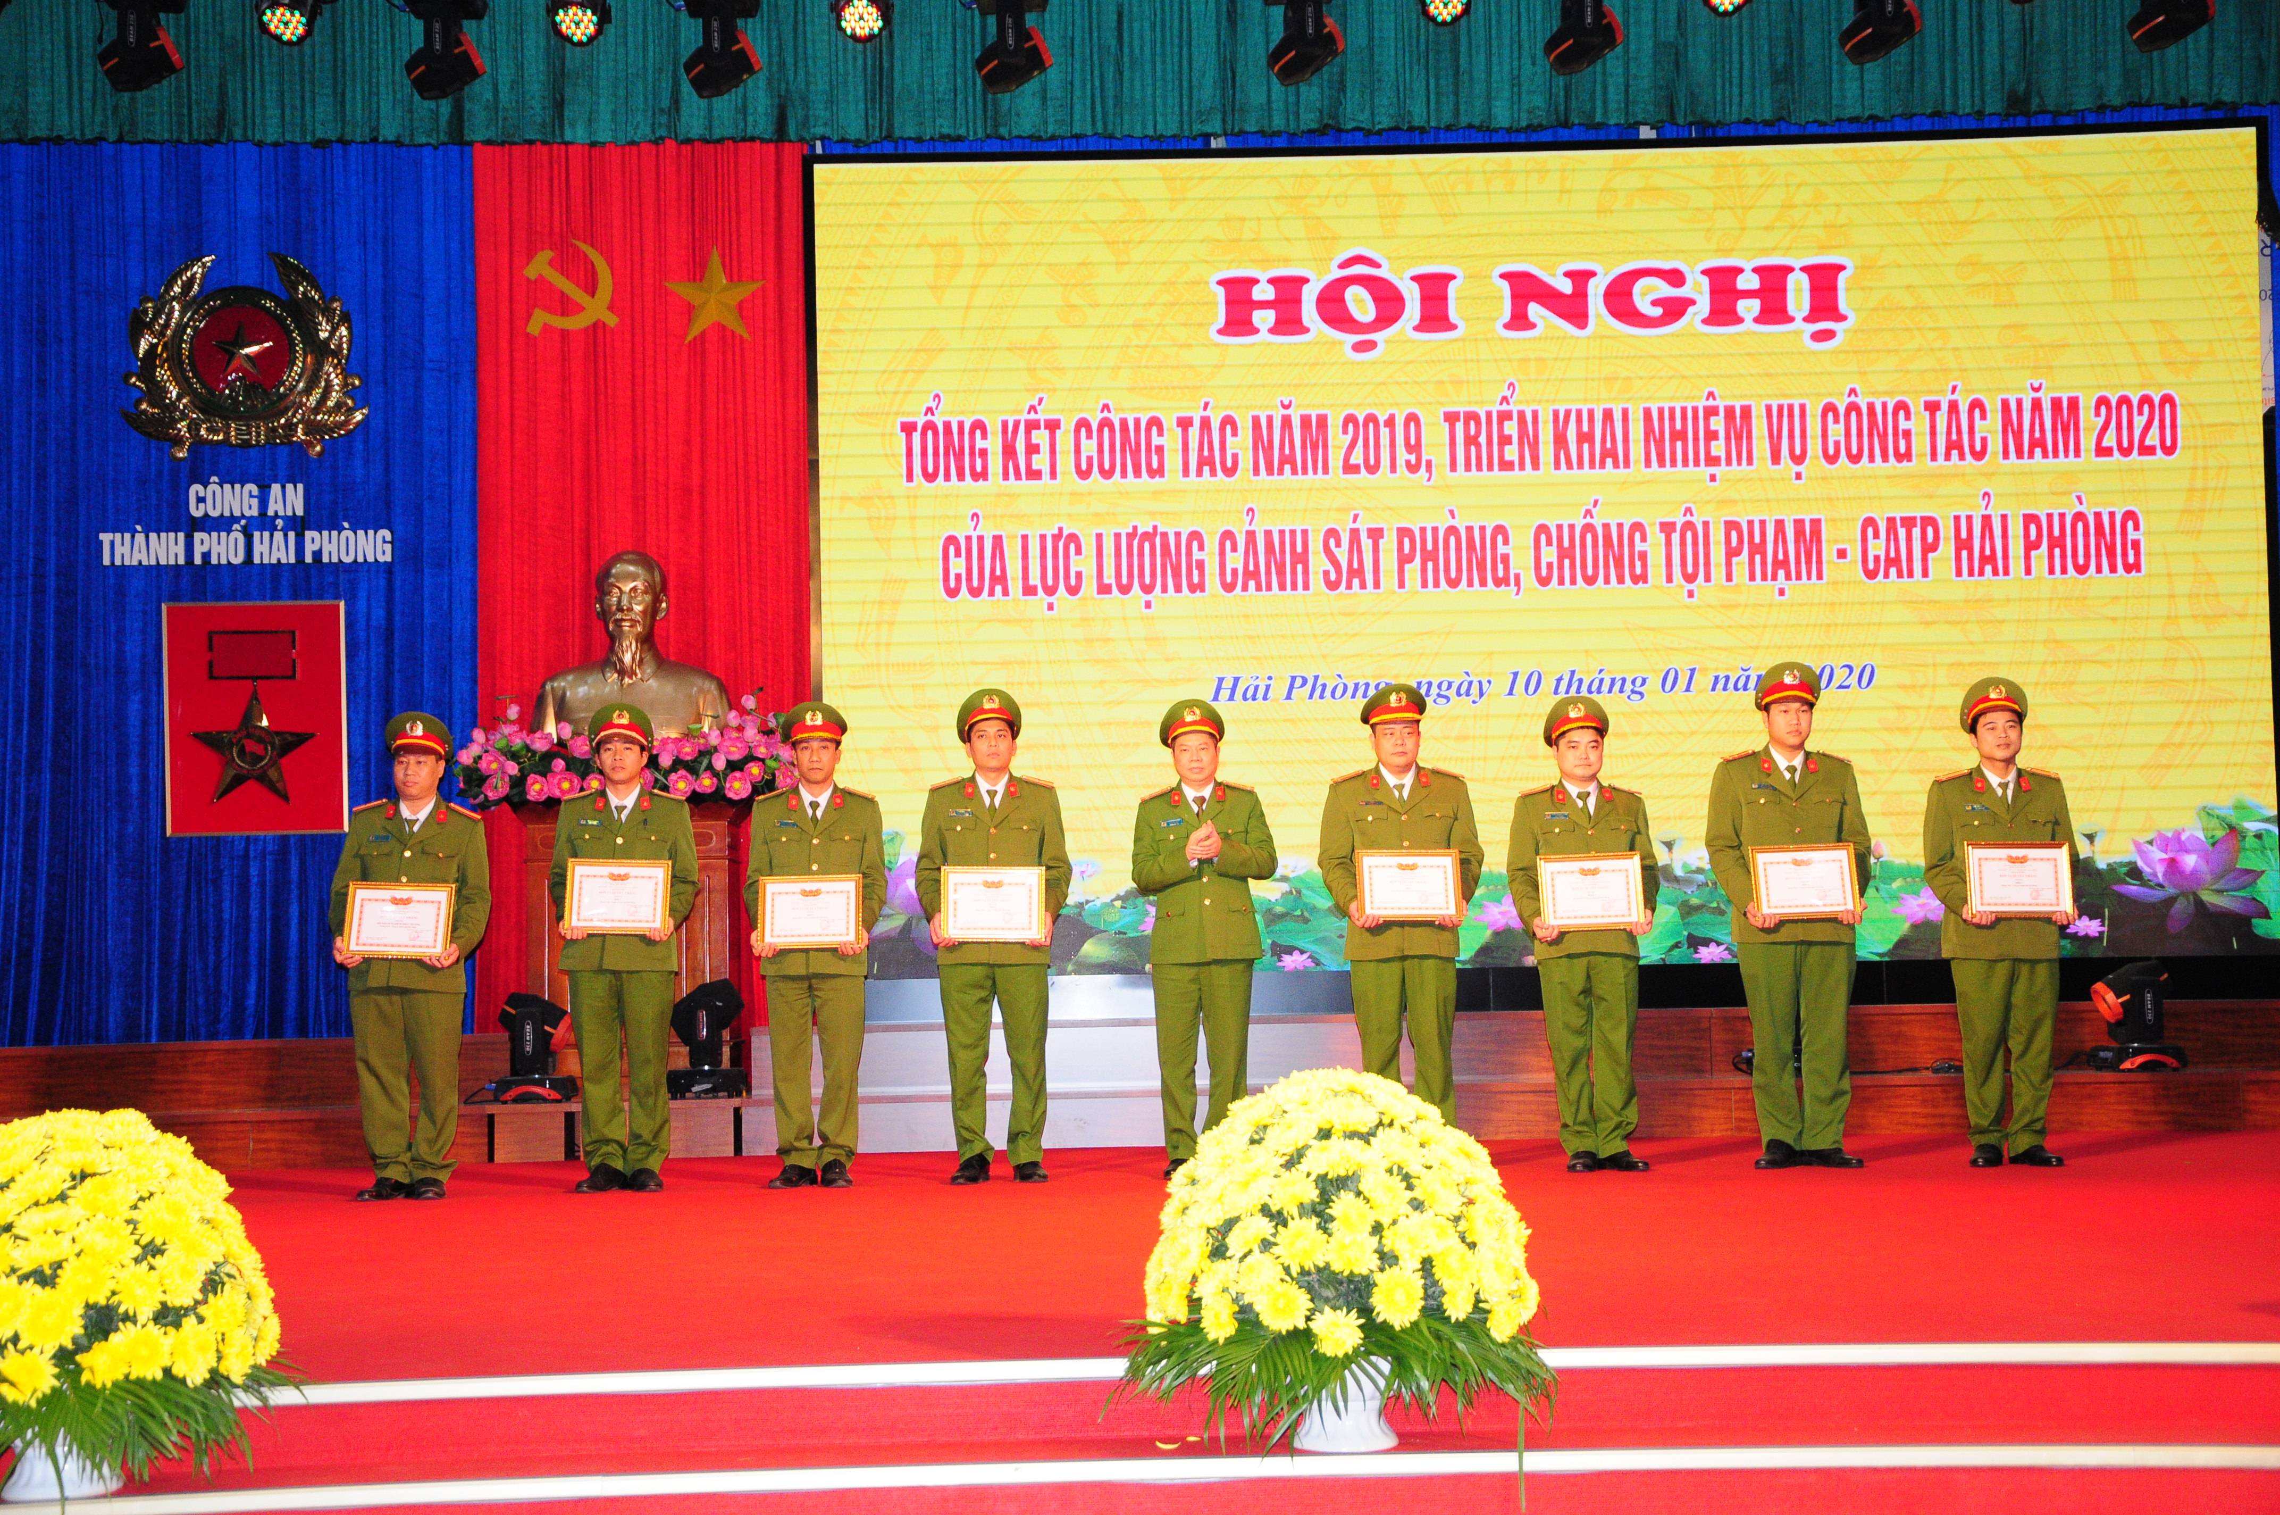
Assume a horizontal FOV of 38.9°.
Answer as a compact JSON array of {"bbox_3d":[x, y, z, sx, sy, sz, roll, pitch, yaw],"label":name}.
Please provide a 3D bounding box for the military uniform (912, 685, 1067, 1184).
[{"bbox_3d":[-0.535,0.646,11.750,0.571,1.791,0.390,-1,-1,0],"label":"military uniform"}]

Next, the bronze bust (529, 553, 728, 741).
[{"bbox_3d":[-2.109,-0.429,13.400,0.836,0.851,0.440,-1,-1,0],"label":"bronze bust"}]

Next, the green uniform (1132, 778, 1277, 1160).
[{"bbox_3d":[0.238,0.768,11.800,0.504,1.377,0.380,-1,0,2],"label":"green uniform"}]

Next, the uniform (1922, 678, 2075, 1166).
[{"bbox_3d":[3.142,0.599,11.800,0.484,1.765,0.400,-1,0,0],"label":"uniform"}]

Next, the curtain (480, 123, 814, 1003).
[{"bbox_3d":[-2.038,-0.694,13.200,1.302,3.600,0.150,-1,0,0],"label":"curtain"}]

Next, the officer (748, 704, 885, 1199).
[{"bbox_3d":[-1.184,0.676,11.800,0.474,1.738,0.400,-1,0,-3],"label":"officer"}]

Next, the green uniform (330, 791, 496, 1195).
[{"bbox_3d":[-2.649,0.837,11.700,0.588,1.421,0.370,-1,-1,7],"label":"green uniform"}]

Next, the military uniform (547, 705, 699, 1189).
[{"bbox_3d":[-1.891,0.689,11.800,0.507,1.750,0.400,-1,0,-2],"label":"military uniform"}]

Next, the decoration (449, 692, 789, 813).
[{"bbox_3d":[-2.033,-0.024,12.850,1.352,0.453,0.420,-1,0,0],"label":"decoration"}]

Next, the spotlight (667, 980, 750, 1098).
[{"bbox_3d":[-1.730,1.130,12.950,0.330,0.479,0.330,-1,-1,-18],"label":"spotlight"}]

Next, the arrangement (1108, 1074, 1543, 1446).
[{"bbox_3d":[0.474,1.212,7.800,1.055,0.922,0.980,-1,-1,0],"label":"arrangement"}]

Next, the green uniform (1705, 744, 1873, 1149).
[{"bbox_3d":[2.365,0.694,11.750,0.610,1.486,0.380,-1,-1,-5],"label":"green uniform"}]

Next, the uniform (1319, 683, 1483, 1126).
[{"bbox_3d":[0.953,0.621,11.800,0.550,1.769,0.400,-1,0,-1],"label":"uniform"}]

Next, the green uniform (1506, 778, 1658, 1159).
[{"bbox_3d":[1.609,0.769,11.750,0.551,1.388,0.370,-1,-1,-7],"label":"green uniform"}]

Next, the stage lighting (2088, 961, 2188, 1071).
[{"bbox_3d":[3.916,1.015,12.670,0.320,0.404,0.320,-1,0,-9],"label":"stage lighting"}]

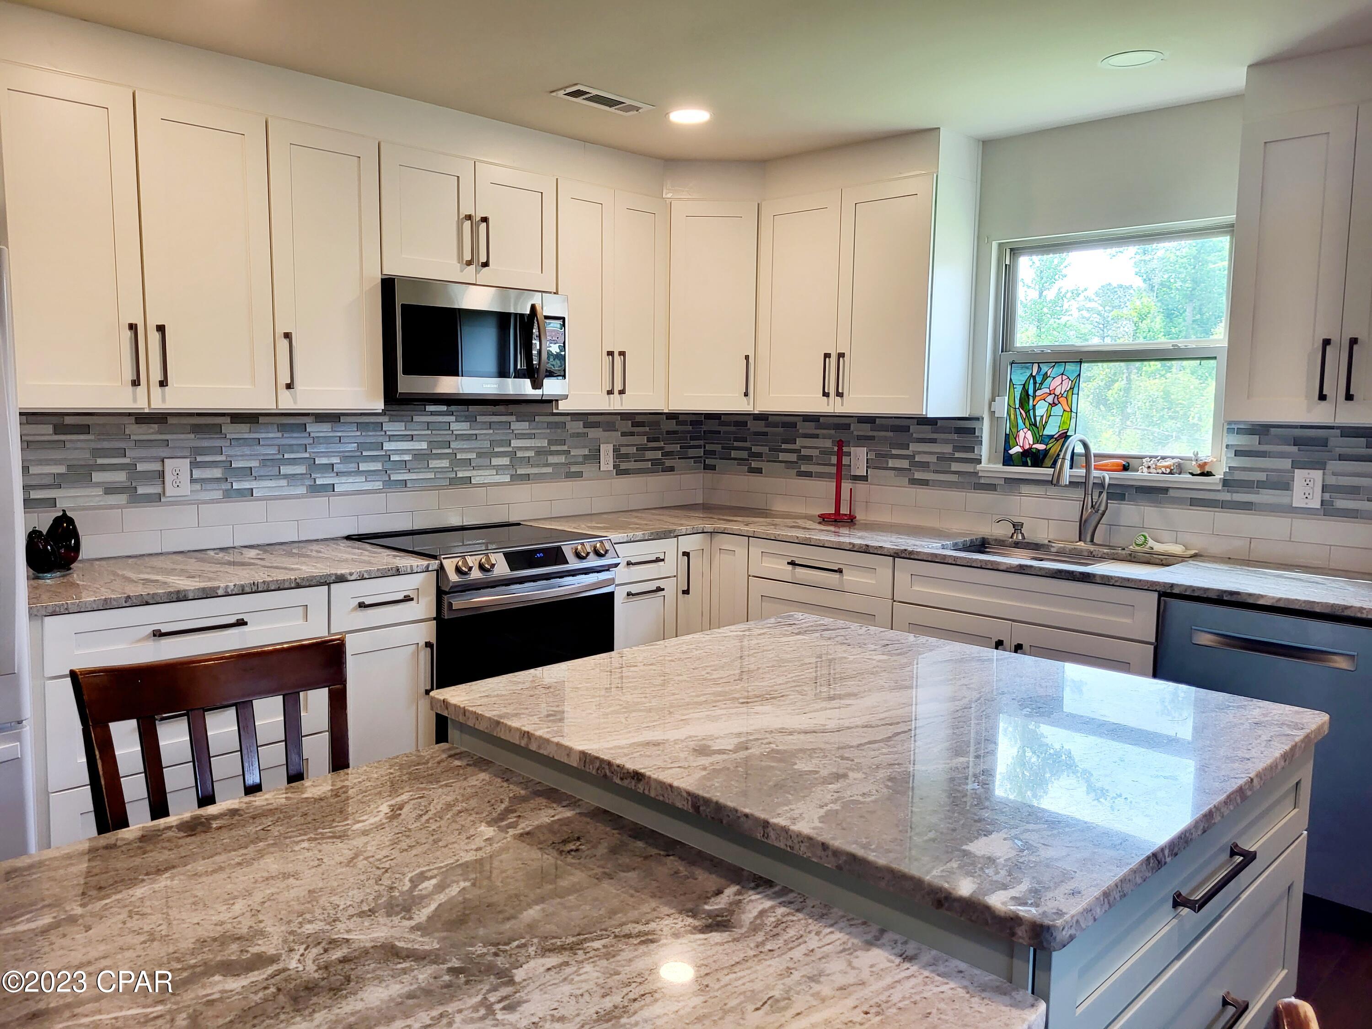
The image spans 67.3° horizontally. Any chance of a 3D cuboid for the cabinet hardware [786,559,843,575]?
[{"bbox_3d":[0.492,0.201,3.922,0.238,0.013,0.034,7,9,43],"label":"cabinet hardware"}]

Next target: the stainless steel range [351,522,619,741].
[{"bbox_3d":[-0.747,0.541,3.849,0.690,0.920,0.760,7,9,43],"label":"stainless steel range"}]

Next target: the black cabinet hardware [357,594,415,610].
[{"bbox_3d":[-0.930,0.272,3.203,0.034,0.013,0.174,7,9,43],"label":"black cabinet hardware"}]

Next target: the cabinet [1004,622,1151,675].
[{"bbox_3d":[1.432,0.654,3.479,0.455,0.600,0.570,7,9,43],"label":"cabinet"}]

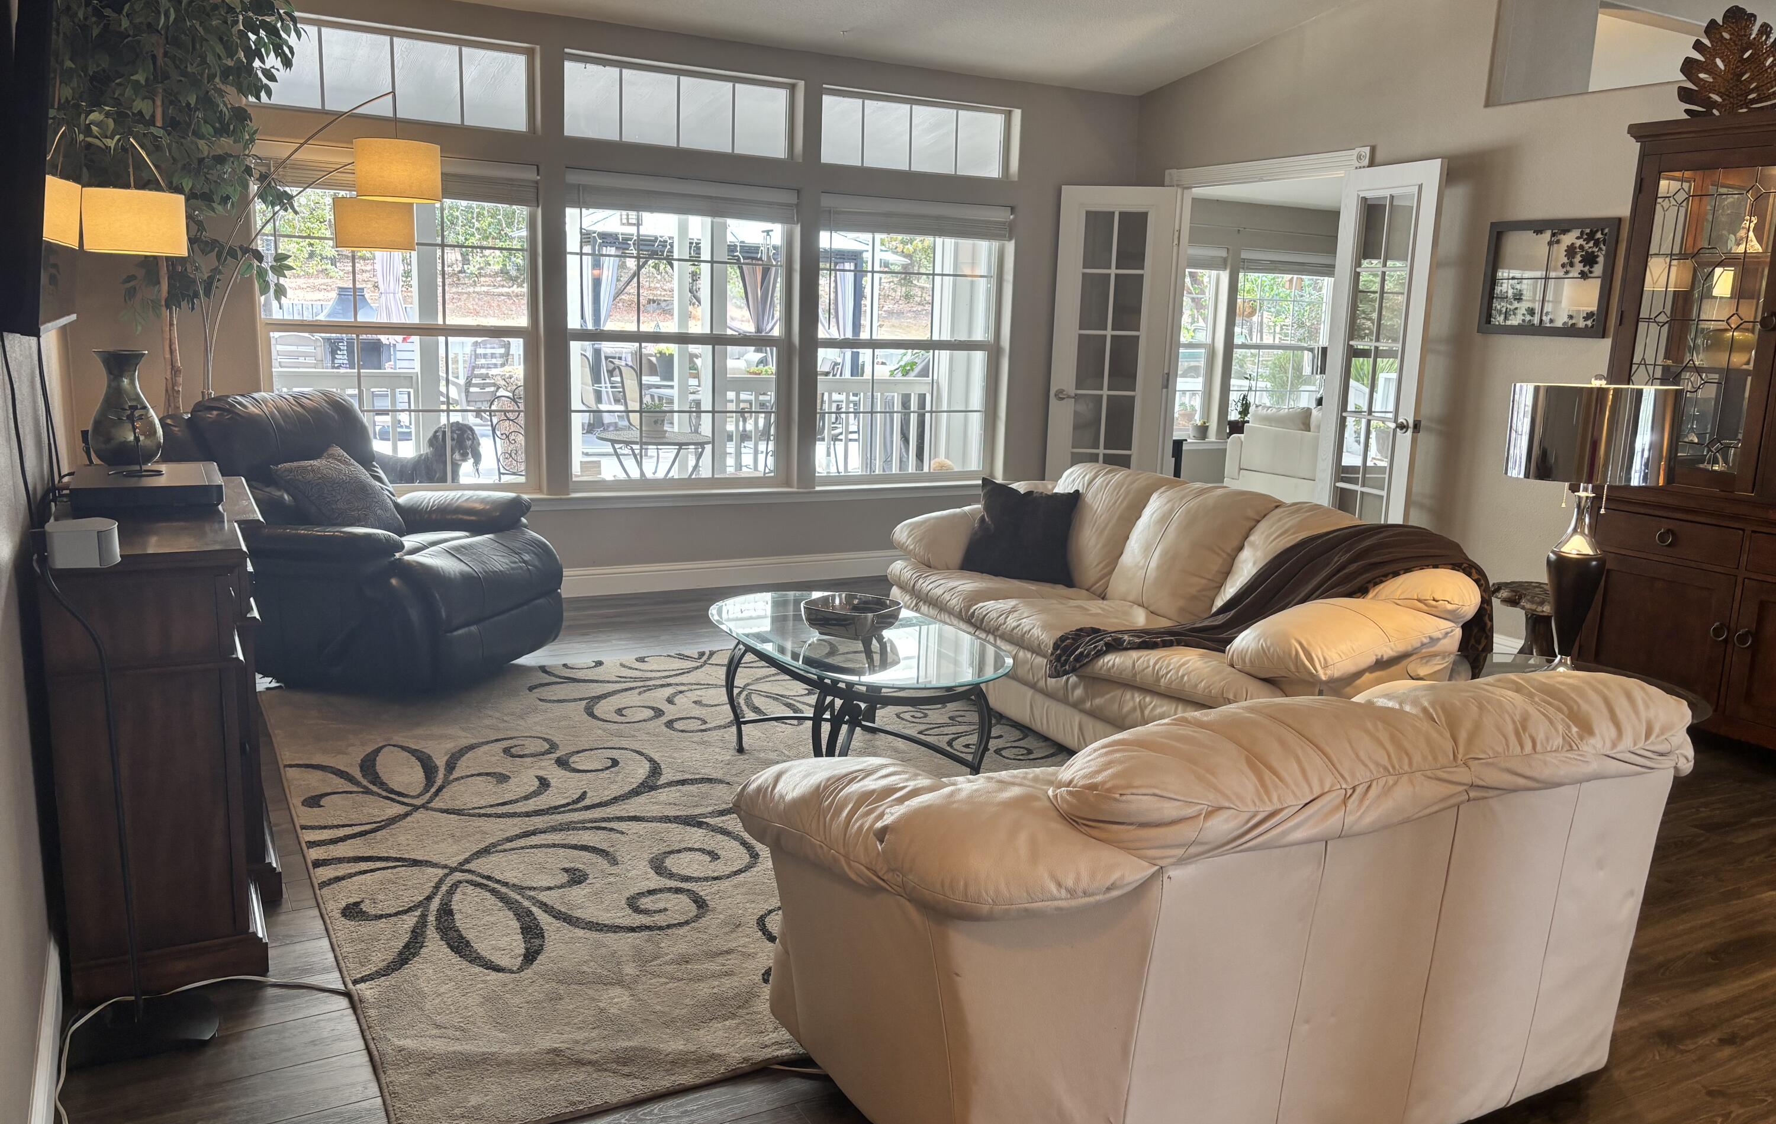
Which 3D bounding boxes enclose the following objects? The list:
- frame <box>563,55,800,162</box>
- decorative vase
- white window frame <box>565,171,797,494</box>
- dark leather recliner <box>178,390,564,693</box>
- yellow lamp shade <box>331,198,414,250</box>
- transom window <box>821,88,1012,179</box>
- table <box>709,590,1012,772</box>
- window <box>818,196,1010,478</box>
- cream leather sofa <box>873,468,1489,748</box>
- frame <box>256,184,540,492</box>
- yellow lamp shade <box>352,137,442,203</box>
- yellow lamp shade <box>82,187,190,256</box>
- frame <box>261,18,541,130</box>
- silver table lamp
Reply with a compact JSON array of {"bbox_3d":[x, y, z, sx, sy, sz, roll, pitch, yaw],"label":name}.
[{"bbox_3d":[-0.965,-2.117,6.258,1.163,0.368,0.080,-4,12,-29],"label":"frame"},{"bbox_3d":[-1.937,-0.389,3.386,0.165,0.288,0.165,-4,12,-29],"label":"decorative vase"},{"bbox_3d":[-0.992,-1.076,6.432,1.157,1.471,0.100,-4,12,-29],"label":"white window frame"},{"bbox_3d":[-1.873,-0.099,4.958,1.022,1.023,0.952,5,11,14],"label":"dark leather recliner"},{"bbox_3d":[-1.900,-1.249,4.947,0.280,0.185,0.280,-4,12,-29],"label":"yellow lamp shade"},{"bbox_3d":[0.142,-2.183,6.864,1.161,0.366,0.080,-4,12,-29],"label":"transom window"},{"bbox_3d":[-0.102,0.416,3.902,0.710,0.426,1.235,-4,12,-29],"label":"table"},{"bbox_3d":[0.117,-1.175,7.149,1.181,1.483,0.110,-4,12,-29],"label":"window"},{"bbox_3d":[0.851,0.155,4.681,0.945,0.841,2.238,-4,12,-29],"label":"cream leather sofa"},{"bbox_3d":[-2.134,-0.976,5.901,1.161,1.369,0.110,-4,12,-29],"label":"frame"},{"bbox_3d":[-1.846,-1.471,5.018,0.302,0.212,0.302,-4,12,-29],"label":"yellow lamp shade"},{"bbox_3d":[-2.337,-1.054,4.147,0.280,0.187,0.280,-4,12,-29],"label":"yellow lamp shade"},{"bbox_3d":[-2.089,-2.072,5.698,1.154,0.361,0.110,-4,12,-29],"label":"frame"},{"bbox_3d":[1.665,-0.069,3.220,0.362,0.750,0.362,-4,12,-29],"label":"silver table lamp"}]

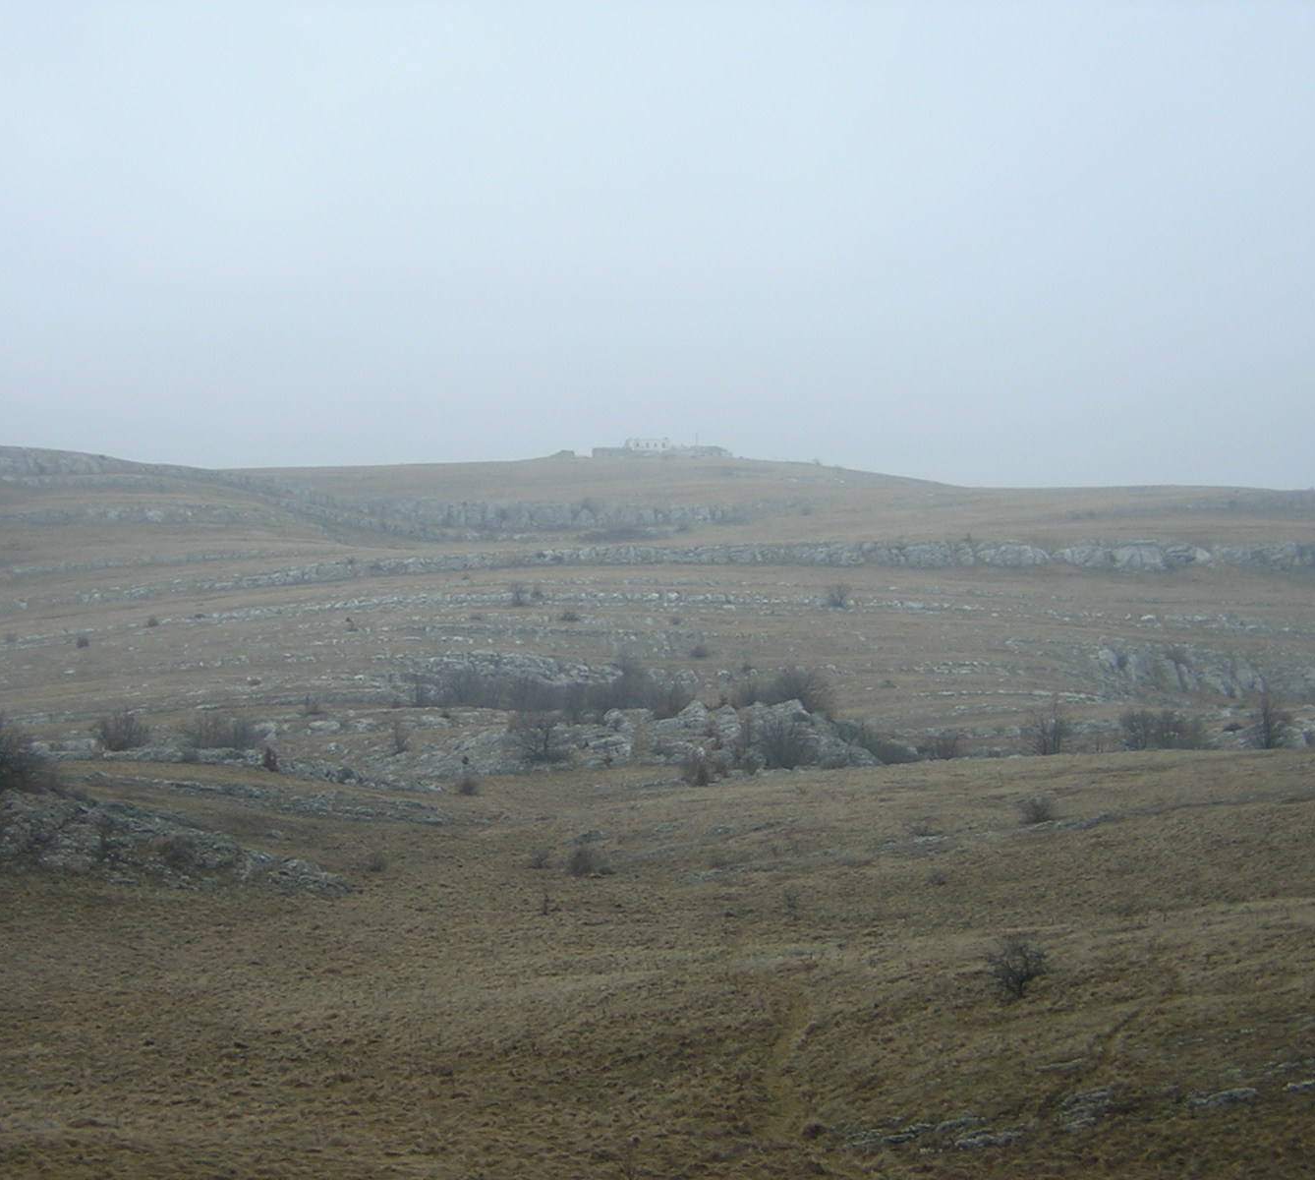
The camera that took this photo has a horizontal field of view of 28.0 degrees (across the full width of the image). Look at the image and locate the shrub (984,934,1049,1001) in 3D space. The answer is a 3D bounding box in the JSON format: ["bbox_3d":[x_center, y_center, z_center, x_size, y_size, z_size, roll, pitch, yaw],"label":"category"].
[{"bbox_3d":[9.530,10.040,70.000,1.730,1.760,1.520,0,0,0],"label":"shrub"}]

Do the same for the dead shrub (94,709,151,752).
[{"bbox_3d":[-33.470,8.810,165.000,3.620,2.770,3.180,0,0,0],"label":"dead shrub"}]

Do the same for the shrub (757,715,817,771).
[{"bbox_3d":[7.740,9.140,158.000,3.460,3.320,3.050,0,0,0],"label":"shrub"}]

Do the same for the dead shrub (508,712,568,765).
[{"bbox_3d":[-7.290,9.060,162.000,3.630,3.250,3.190,0,0,0],"label":"dead shrub"}]

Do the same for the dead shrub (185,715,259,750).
[{"bbox_3d":[-27.730,9.090,168.000,4.780,2.270,3.340,0,0,0],"label":"dead shrub"}]

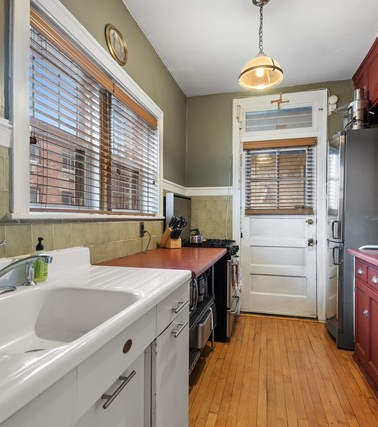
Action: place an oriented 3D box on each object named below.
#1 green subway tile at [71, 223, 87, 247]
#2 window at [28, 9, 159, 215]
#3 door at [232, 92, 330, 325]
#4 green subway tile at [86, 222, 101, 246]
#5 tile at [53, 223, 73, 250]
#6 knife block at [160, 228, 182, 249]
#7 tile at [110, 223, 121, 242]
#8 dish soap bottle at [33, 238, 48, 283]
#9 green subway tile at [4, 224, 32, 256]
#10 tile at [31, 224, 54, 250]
[{"bbox_3d":[-0.621,0.121,1.600,0.010,0.132,0.130,0,-1,15],"label":"green subway tile"},{"bbox_3d":[-0.536,-0.456,2.026,0.071,0.907,1.601,0,-1,15],"label":"window"},{"bbox_3d":[1.083,-0.102,3.429,1.070,2.670,0.110,0,-1,14],"label":"door"},{"bbox_3d":[-0.549,0.110,1.619,0.010,0.121,0.126,0,-1,14],"label":"green subway tile"},{"bbox_3d":[-0.610,0.107,1.372,0.010,0.121,0.124,0,-1,14],"label":"tile"},{"bbox_3d":[-0.175,0.227,2.797,0.106,0.212,0.217,1,-1,-31],"label":"knife block"},{"bbox_3d":[-0.516,0.128,1.990,0.010,0.132,0.130,0,-1,15],"label":"tile"},{"bbox_3d":[-0.593,0.181,1.133,0.052,0.181,0.060,0,-1,14],"label":"dish soap bottle"},{"bbox_3d":[-0.672,0.105,1.121,0.010,0.121,0.123,0,-1,14],"label":"green subway tile"},{"bbox_3d":[-0.641,0.106,1.246,0.010,0.121,0.126,0,-1,14],"label":"tile"}]

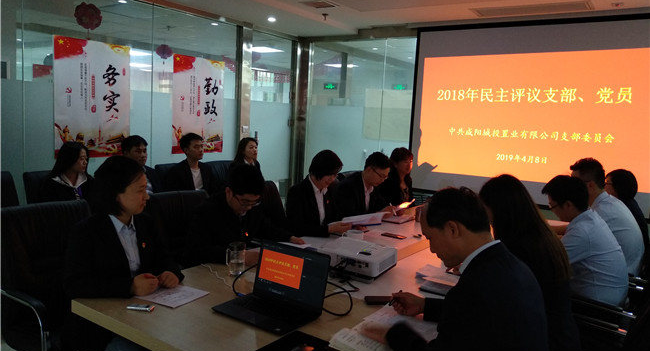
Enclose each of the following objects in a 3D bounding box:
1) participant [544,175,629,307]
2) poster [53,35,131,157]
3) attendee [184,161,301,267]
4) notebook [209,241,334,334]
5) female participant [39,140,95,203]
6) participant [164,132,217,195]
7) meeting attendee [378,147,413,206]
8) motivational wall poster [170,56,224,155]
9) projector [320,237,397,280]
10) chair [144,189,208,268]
[{"bbox_3d":[1.335,0.640,2.817,0.710,1.260,0.520,7,8,33],"label":"participant"},{"bbox_3d":[-1.794,-0.591,3.814,0.010,0.890,0.600,8,8,36],"label":"poster"},{"bbox_3d":[-0.596,0.532,2.887,0.780,1.260,0.620,7,8,28],"label":"attendee"},{"bbox_3d":[-0.198,0.403,1.824,0.330,0.218,0.270,8,8,36],"label":"notebook"},{"bbox_3d":[-1.575,0.410,3.203,0.780,1.240,0.500,7,8,28],"label":"female participant"},{"bbox_3d":[-1.106,0.288,4.454,0.800,1.320,0.520,7,8,28],"label":"participant"},{"bbox_3d":[0.724,0.410,4.177,0.750,1.250,0.500,7,8,31],"label":"meeting attendee"},{"bbox_3d":[-1.184,-0.655,4.633,0.010,0.890,0.600,8,8,36],"label":"motivational wall poster"},{"bbox_3d":[0.159,0.437,2.577,0.350,0.100,0.315,7,8,30],"label":"projector"},{"bbox_3d":[-0.762,0.629,3.019,0.650,1.020,0.570,7,8,33],"label":"chair"}]

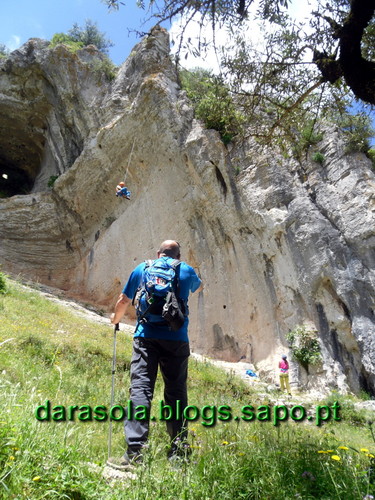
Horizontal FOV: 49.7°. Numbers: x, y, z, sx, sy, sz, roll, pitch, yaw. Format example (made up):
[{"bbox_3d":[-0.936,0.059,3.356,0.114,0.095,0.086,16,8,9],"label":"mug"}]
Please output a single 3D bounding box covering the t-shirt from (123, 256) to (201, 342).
[{"bbox_3d":[-0.203,0.386,3.150,0.610,0.660,0.370,1,-14,2],"label":"t-shirt"}]

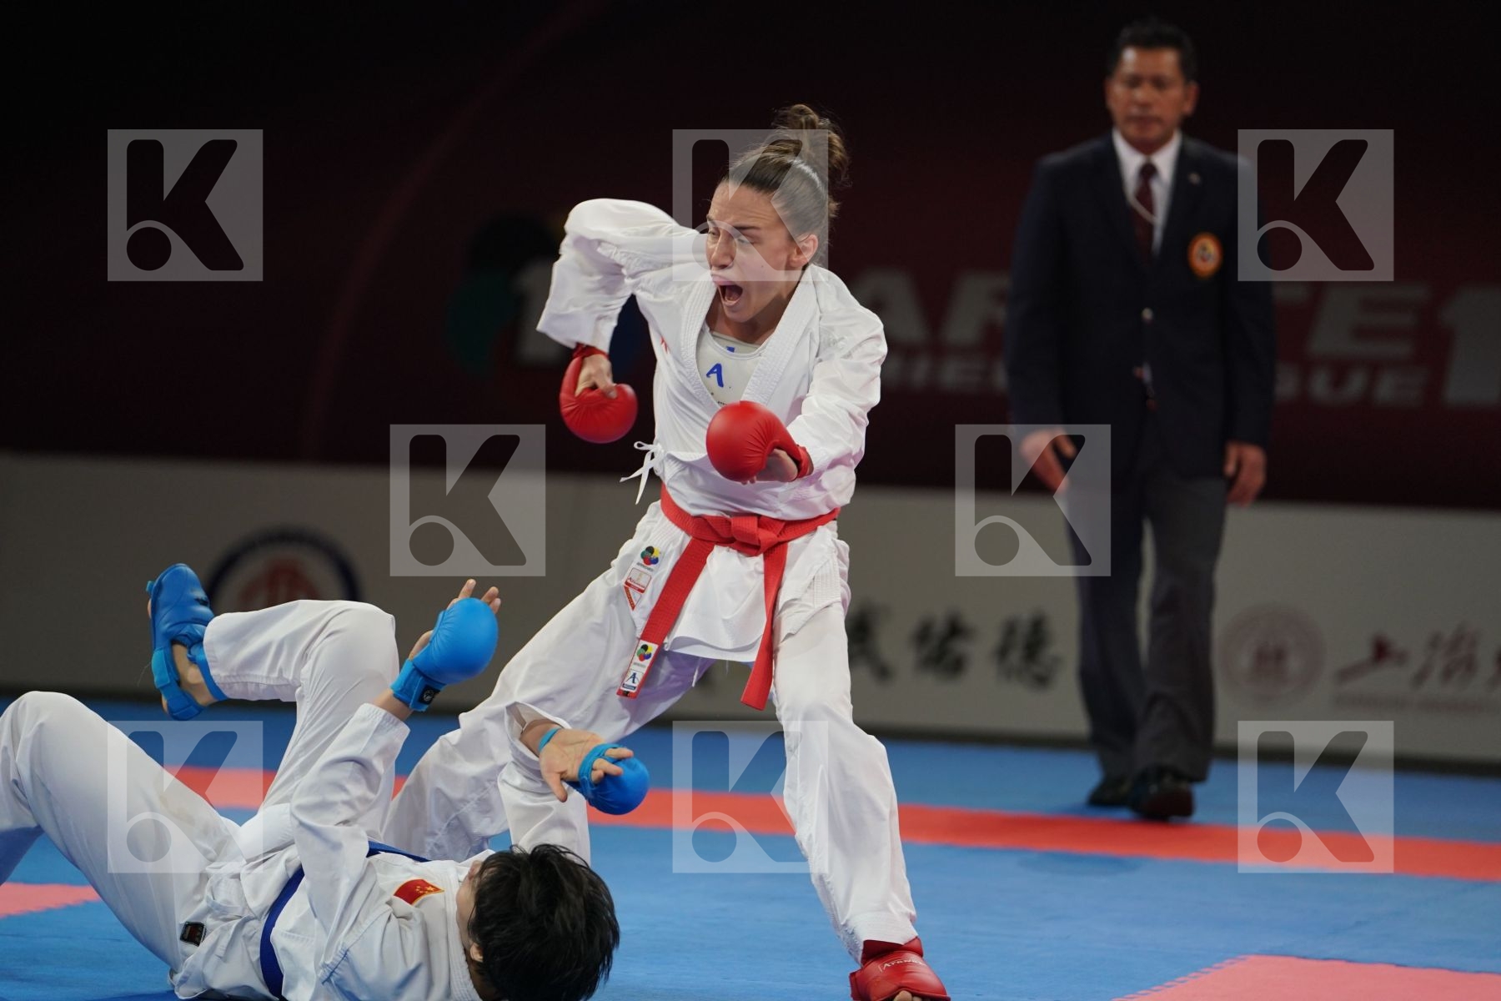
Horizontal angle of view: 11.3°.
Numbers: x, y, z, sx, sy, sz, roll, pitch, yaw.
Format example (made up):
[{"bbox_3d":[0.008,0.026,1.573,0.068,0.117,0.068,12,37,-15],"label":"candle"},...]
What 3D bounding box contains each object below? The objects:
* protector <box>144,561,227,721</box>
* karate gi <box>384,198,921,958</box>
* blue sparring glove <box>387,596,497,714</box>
[{"bbox_3d":[-0.884,0.220,11.850,0.115,0.245,0.100,-2,0,9],"label":"protector"},{"bbox_3d":[-0.166,0.133,12.450,0.900,1.200,0.750,2,2,11],"label":"karate gi"},{"bbox_3d":[-0.454,0.233,11.400,0.105,0.190,0.095,40,6,-24],"label":"blue sparring glove"}]

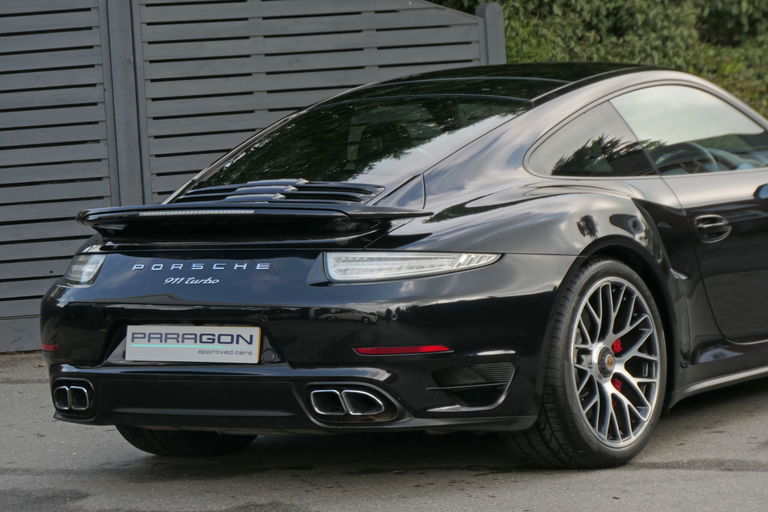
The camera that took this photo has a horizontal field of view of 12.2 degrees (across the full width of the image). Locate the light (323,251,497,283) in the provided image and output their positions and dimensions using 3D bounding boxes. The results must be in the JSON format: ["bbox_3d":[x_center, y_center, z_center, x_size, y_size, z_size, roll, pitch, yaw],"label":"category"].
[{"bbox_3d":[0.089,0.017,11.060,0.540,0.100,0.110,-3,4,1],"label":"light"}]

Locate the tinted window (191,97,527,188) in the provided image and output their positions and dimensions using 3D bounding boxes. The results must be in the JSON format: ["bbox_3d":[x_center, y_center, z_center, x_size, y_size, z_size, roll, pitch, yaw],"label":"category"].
[{"bbox_3d":[-0.062,-0.392,11.964,0.980,0.060,0.900,0,21,35],"label":"tinted window"}]

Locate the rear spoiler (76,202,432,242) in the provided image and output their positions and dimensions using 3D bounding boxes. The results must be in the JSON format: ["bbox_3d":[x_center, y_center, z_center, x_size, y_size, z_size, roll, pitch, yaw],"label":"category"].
[{"bbox_3d":[-0.499,-0.116,11.334,1.430,0.115,0.340,0,4,35],"label":"rear spoiler"}]

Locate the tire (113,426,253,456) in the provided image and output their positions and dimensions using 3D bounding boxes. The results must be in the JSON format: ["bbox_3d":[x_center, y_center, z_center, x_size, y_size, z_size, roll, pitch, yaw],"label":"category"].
[{"bbox_3d":[-0.663,0.349,12.459,0.305,0.685,0.690,2,6,35],"label":"tire"}]

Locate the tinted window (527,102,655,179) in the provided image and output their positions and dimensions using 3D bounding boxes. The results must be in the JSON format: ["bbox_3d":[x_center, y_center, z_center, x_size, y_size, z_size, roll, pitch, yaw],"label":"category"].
[{"bbox_3d":[0.645,-0.390,11.888,0.660,0.290,0.040,-2,-28,-49],"label":"tinted window"}]

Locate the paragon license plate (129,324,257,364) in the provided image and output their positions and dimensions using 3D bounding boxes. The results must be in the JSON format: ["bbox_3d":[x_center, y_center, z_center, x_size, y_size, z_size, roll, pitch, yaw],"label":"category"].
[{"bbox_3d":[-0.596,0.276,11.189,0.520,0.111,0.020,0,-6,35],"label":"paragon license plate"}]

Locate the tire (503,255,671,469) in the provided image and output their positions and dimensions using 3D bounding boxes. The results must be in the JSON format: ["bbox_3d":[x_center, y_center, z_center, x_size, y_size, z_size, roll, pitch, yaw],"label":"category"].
[{"bbox_3d":[0.618,0.339,11.568,0.305,0.685,0.690,-3,3,35],"label":"tire"}]

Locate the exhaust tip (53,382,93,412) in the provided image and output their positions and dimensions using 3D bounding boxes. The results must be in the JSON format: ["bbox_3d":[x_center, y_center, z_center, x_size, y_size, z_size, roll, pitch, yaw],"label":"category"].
[{"bbox_3d":[-0.999,0.457,11.567,0.225,0.085,0.140,0,5,40],"label":"exhaust tip"}]

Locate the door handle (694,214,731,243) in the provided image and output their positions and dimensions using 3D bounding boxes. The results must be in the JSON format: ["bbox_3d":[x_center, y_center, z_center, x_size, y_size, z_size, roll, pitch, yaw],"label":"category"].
[{"bbox_3d":[1.116,-0.094,12.138,0.060,0.090,0.230,0,4,35],"label":"door handle"}]

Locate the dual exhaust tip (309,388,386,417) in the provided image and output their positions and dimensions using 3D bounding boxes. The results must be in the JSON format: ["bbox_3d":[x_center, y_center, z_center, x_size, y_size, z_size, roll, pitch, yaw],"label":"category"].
[{"bbox_3d":[-0.101,0.450,10.942,0.225,0.085,0.140,-1,4,30],"label":"dual exhaust tip"}]

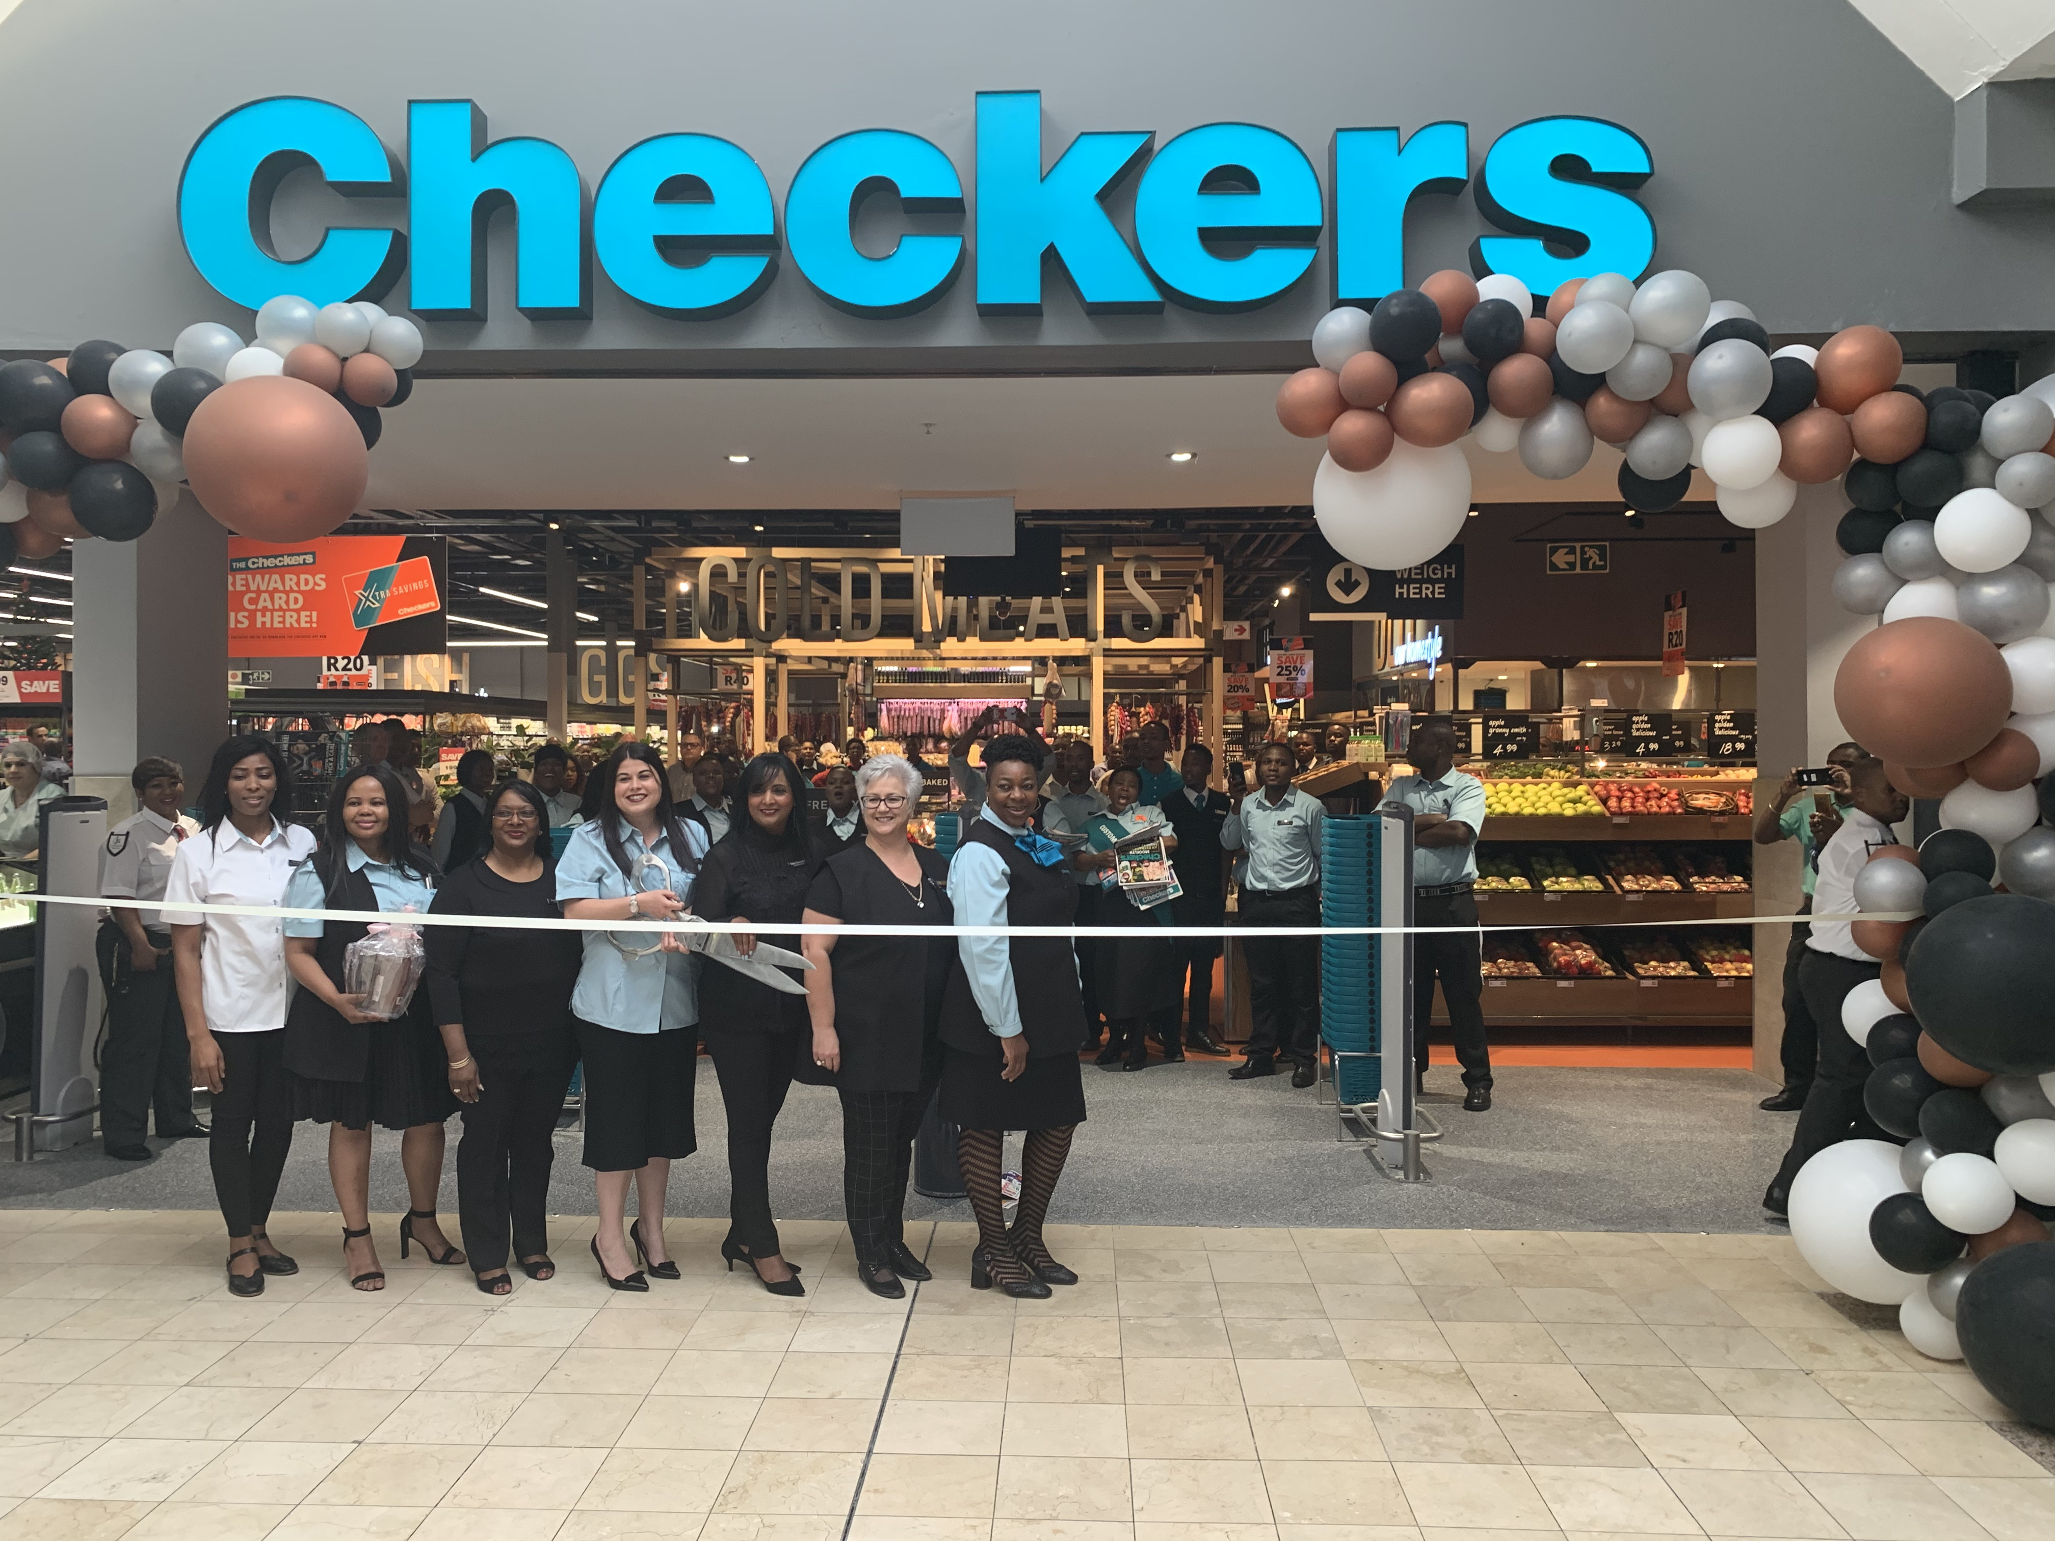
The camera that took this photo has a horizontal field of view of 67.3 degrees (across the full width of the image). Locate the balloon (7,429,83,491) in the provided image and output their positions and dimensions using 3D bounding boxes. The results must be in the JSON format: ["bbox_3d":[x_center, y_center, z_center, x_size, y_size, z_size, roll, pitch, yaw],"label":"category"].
[{"bbox_3d":[-2.801,-0.881,4.400,0.185,0.178,0.185,0,1,2],"label":"balloon"}]

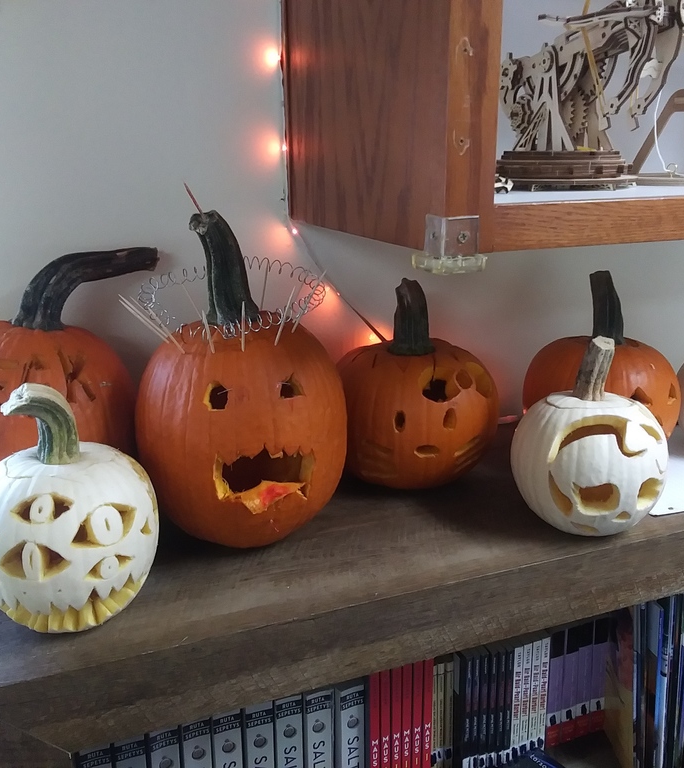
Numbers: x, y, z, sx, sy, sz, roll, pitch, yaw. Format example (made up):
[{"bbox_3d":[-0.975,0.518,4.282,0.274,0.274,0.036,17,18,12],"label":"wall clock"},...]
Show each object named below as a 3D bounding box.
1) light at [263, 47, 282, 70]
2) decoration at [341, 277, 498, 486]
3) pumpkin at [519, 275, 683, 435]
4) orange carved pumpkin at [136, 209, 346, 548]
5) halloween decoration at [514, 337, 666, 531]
[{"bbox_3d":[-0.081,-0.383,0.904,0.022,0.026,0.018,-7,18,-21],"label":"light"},{"bbox_3d":[0.087,-0.003,0.930,0.204,0.249,0.204,-1,16,-3],"label":"decoration"},{"bbox_3d":[0.344,-0.027,1.014,0.198,0.245,0.198,-8,18,-25],"label":"pumpkin"},{"bbox_3d":[-0.102,-0.004,0.778,0.213,0.339,0.213,-5,17,-17],"label":"orange carved pumpkin"},{"bbox_3d":[0.261,0.052,0.809,0.158,0.210,0.158,-4,17,-12],"label":"halloween decoration"}]

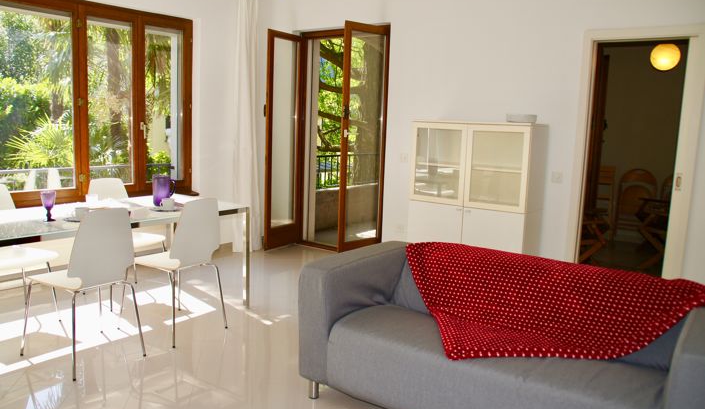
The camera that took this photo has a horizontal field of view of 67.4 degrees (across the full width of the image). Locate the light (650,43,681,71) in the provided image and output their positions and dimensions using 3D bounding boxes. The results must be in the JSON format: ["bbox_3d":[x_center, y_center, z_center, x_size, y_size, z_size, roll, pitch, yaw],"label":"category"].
[{"bbox_3d":[3.059,-1.456,5.158,0.270,0.280,0.270,7,10,33],"label":"light"}]

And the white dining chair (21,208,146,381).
[{"bbox_3d":[-1.508,0.428,2.964,0.550,0.875,0.480,8,10,35],"label":"white dining chair"}]

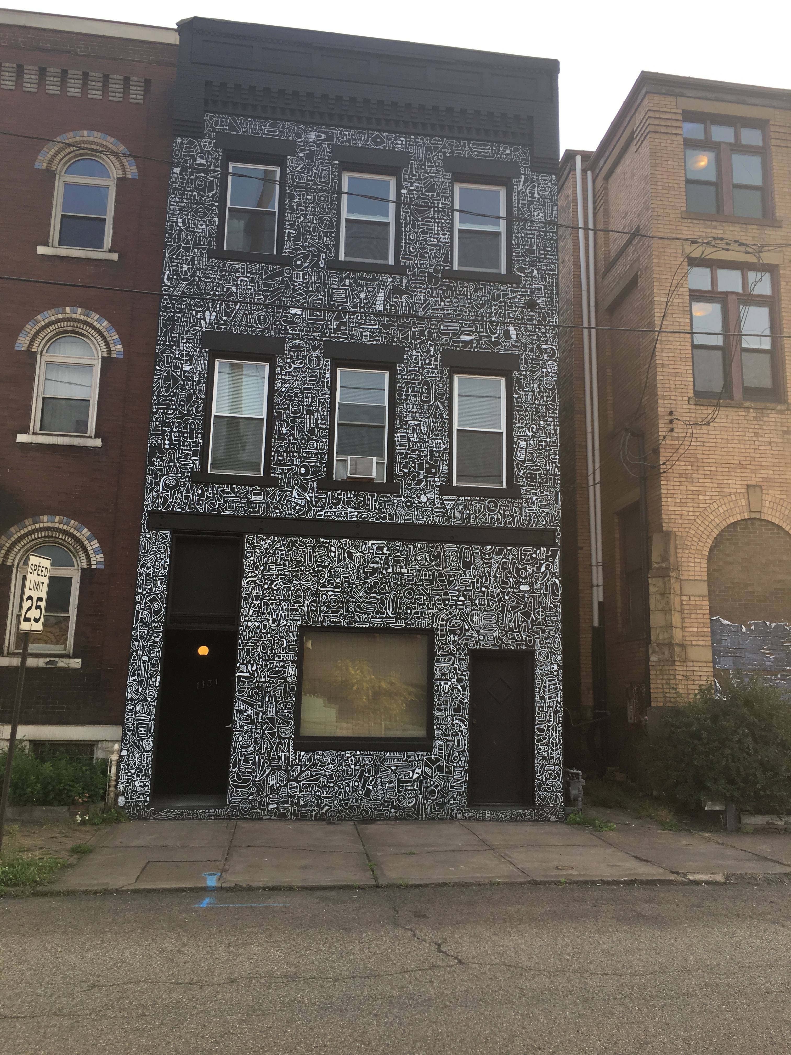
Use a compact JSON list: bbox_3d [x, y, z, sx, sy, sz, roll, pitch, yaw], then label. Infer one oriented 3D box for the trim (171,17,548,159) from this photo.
[{"bbox_3d":[-0.373,-6.595,13.630,5.900,1.850,0.360,3,-10,-7],"label":"trim"}]

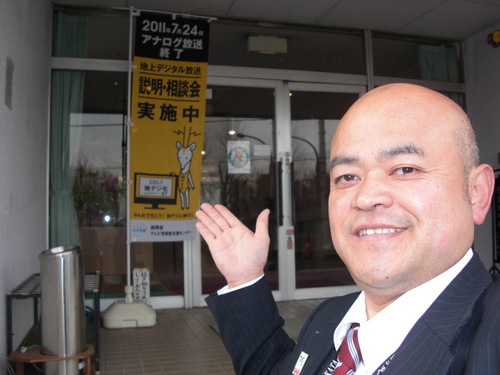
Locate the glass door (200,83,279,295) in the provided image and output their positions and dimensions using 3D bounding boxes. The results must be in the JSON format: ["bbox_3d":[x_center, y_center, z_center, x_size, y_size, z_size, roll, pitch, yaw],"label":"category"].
[{"bbox_3d":[-0.089,0.005,4.804,0.791,1.999,0.050,0,-4,-15],"label":"glass door"}]

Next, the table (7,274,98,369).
[{"bbox_3d":[-1.105,0.759,3.053,0.433,0.415,1.017,0,-4,-15],"label":"table"}]

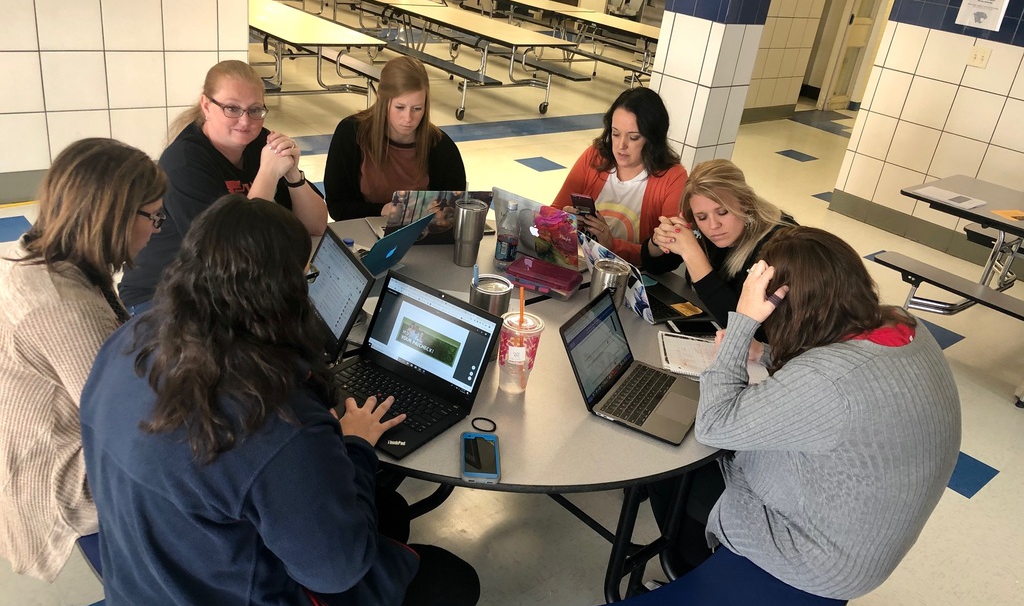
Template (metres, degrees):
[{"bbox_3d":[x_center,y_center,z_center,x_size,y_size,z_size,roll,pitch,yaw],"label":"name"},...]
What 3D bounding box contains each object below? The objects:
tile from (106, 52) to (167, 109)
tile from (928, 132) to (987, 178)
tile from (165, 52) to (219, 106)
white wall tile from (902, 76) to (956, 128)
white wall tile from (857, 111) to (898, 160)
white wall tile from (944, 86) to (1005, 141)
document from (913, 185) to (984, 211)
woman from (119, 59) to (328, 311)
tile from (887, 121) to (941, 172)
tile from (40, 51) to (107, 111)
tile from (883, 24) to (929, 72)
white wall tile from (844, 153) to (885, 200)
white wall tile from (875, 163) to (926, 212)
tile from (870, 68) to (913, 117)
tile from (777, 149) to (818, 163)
[{"bbox_3d":[-2.069,-1.228,4.564,0.305,0.305,0.012,-14,34,-39],"label":"tile"},{"bbox_3d":[3.044,-0.978,5.652,0.012,0.305,0.305,-15,34,-40],"label":"tile"},{"bbox_3d":[-1.806,-1.267,4.683,0.301,0.301,0.015,-14,34,-39],"label":"tile"},{"bbox_3d":[2.868,-1.373,5.691,0.012,0.302,0.304,-15,34,-40],"label":"white wall tile"},{"bbox_3d":[2.662,-1.211,6.019,0.012,0.305,0.226,-15,34,-40],"label":"white wall tile"},{"bbox_3d":[3.071,-1.248,5.494,0.012,0.302,0.304,-15,34,-40],"label":"white wall tile"},{"bbox_3d":[2.142,-0.519,4.051,0.270,0.006,0.235,28,32,35],"label":"document"},{"bbox_3d":[-0.939,-0.146,2.709,0.740,1.240,0.550,20,28,23],"label":"woman"},{"bbox_3d":[2.827,-1.098,5.823,0.012,0.302,0.304,-15,34,-40],"label":"tile"},{"bbox_3d":[-2.302,-1.169,4.368,0.305,0.305,0.012,-14,34,-39],"label":"tile"},{"bbox_3d":[2.700,-1.737,5.661,0.015,0.301,0.221,-15,34,-40],"label":"tile"},{"bbox_3d":[2.579,-0.921,6.055,0.015,0.301,0.221,-15,34,-40],"label":"white wall tile"},{"bbox_3d":[2.785,-0.824,5.955,0.012,0.302,0.304,-15,34,-40],"label":"white wall tile"},{"bbox_3d":[2.660,-1.465,5.792,0.015,0.301,0.221,-15,34,-40],"label":"tile"},{"bbox_3d":[2.736,-1.405,7.938,0.304,0.008,0.304,-15,34,-40],"label":"tile"}]

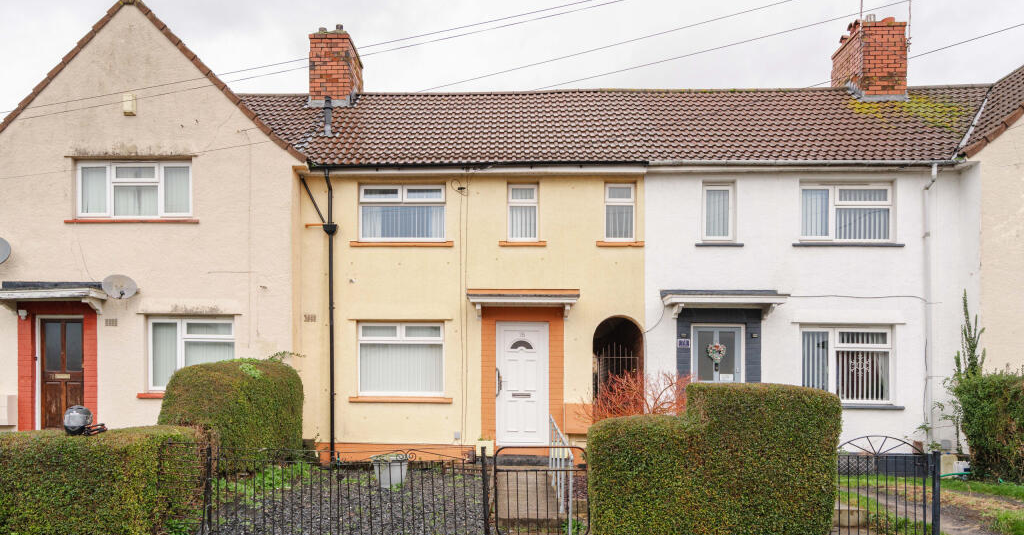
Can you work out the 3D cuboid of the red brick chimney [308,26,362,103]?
[{"bbox_3d":[-3.560,-3.840,13.750,0.820,1.550,1.200,0,0,0],"label":"red brick chimney"}]

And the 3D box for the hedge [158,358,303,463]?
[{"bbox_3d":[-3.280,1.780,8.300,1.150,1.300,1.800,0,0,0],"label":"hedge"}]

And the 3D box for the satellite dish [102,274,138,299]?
[{"bbox_3d":[-5.935,0.288,10.350,0.540,0.400,0.280,0,0,-30],"label":"satellite dish"}]

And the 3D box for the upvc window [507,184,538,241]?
[{"bbox_3d":[0.185,-0.898,11.250,0.503,0.956,0.100,0,0,0],"label":"upvc window"}]

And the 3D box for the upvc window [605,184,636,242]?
[{"bbox_3d":[1.784,-0.902,11.250,0.503,0.964,0.100,0,0,0],"label":"upvc window"}]

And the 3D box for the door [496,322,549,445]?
[{"bbox_3d":[0.183,1.915,11.220,0.876,2.038,0.100,0,0,0],"label":"door"}]

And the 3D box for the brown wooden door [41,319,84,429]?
[{"bbox_3d":[-7.394,1.824,11.256,0.788,1.957,0.060,0,0,4],"label":"brown wooden door"}]

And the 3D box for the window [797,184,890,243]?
[{"bbox_3d":[5.250,-0.862,10.723,1.431,0.938,0.100,0,0,4],"label":"window"}]

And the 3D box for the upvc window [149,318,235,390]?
[{"bbox_3d":[-5.198,1.419,11.082,1.464,1.198,0.100,0,0,4],"label":"upvc window"}]

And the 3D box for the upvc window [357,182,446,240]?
[{"bbox_3d":[-1.803,-0.891,11.270,1.428,0.941,0.100,0,0,0],"label":"upvc window"}]

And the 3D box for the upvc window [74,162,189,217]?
[{"bbox_3d":[-6.166,-1.264,11.150,1.976,0.918,0.100,0,0,4],"label":"upvc window"}]

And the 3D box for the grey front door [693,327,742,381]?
[{"bbox_3d":[3.386,1.935,11.220,0.855,2.013,0.100,0,0,0],"label":"grey front door"}]

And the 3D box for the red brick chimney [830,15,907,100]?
[{"bbox_3d":[6.598,-3.670,12.648,0.800,1.580,1.300,0,0,4],"label":"red brick chimney"}]

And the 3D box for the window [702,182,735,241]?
[{"bbox_3d":[3.283,-0.881,10.860,0.512,0.910,0.100,0,0,4],"label":"window"}]

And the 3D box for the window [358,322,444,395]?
[{"bbox_3d":[-1.810,1.507,11.207,1.435,1.198,0.100,0,0,4],"label":"window"}]

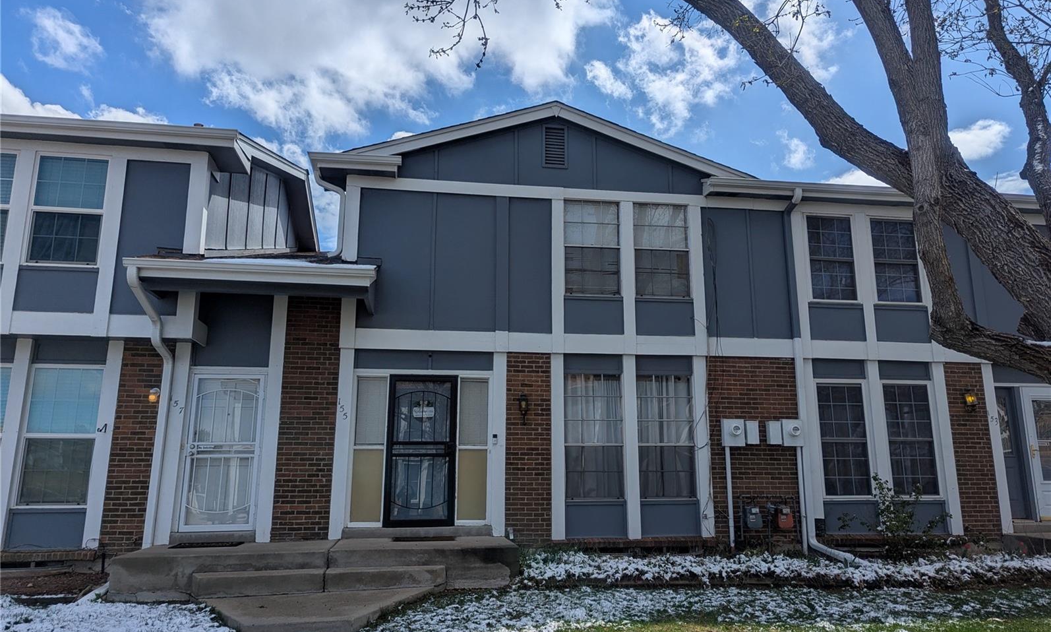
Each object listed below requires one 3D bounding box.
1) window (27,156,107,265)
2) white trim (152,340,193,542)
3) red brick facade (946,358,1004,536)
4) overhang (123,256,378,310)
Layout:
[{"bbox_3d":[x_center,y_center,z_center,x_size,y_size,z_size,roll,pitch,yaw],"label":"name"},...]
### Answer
[{"bbox_3d":[-5.895,-1.369,9.397,0.848,1.440,0.100,2,-12,-8],"label":"window"},{"bbox_3d":[-4.603,1.624,9.504,0.203,2.597,0.050,2,-12,-8],"label":"white trim"},{"bbox_3d":[6.797,2.007,11.152,0.632,2.592,0.120,2,-13,-7],"label":"red brick facade"},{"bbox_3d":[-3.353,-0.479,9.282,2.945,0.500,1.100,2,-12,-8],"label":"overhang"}]

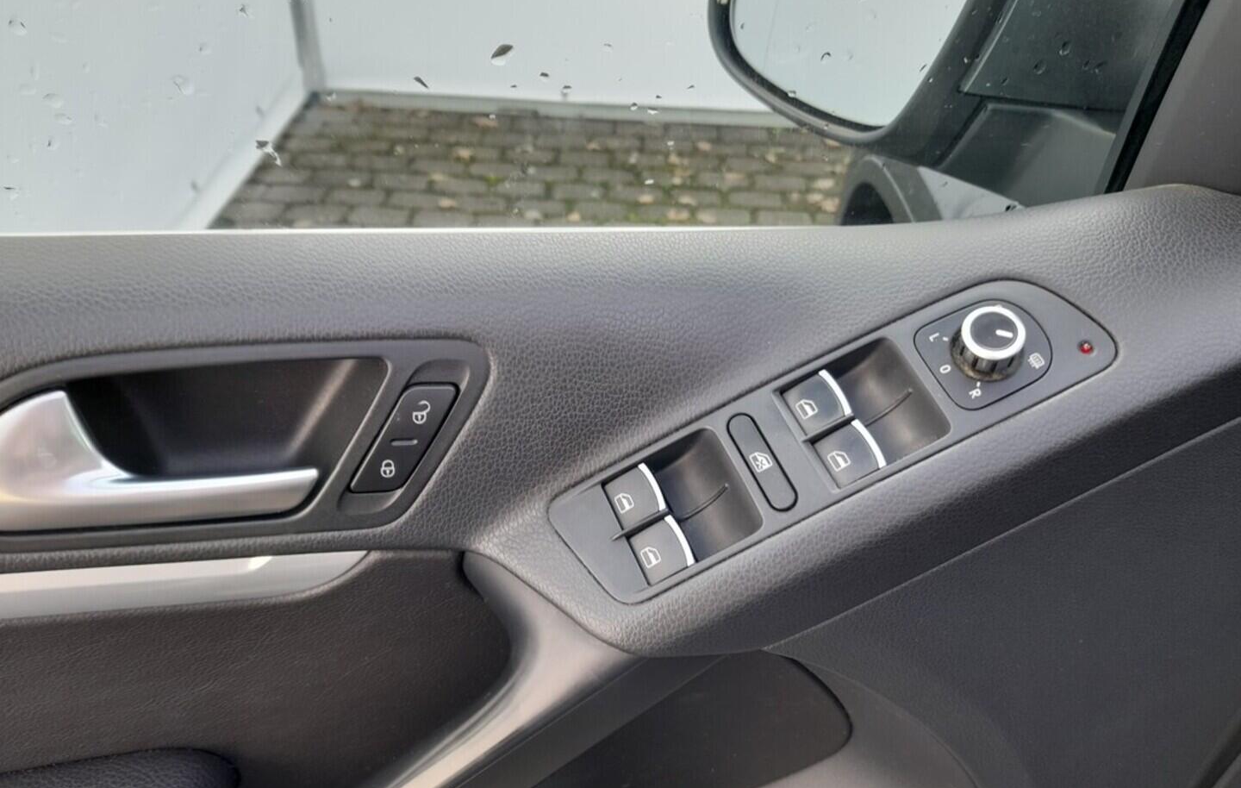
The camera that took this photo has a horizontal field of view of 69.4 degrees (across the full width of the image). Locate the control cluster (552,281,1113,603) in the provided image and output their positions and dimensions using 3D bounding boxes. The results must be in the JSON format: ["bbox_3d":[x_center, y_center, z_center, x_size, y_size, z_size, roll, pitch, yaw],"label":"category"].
[{"bbox_3d":[0.080,0.013,0.336,0.220,0.030,0.055,-26,66,-5],"label":"control cluster"}]

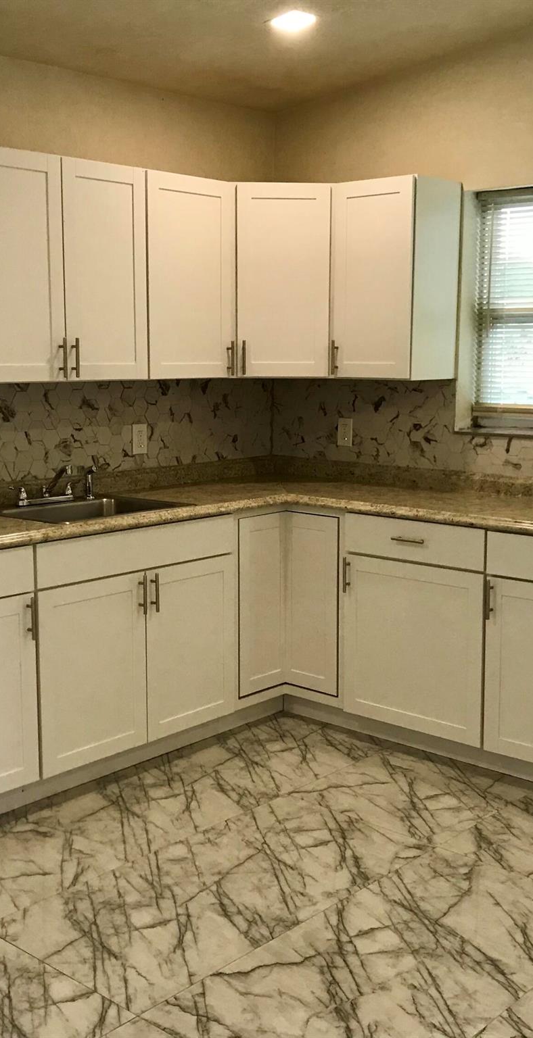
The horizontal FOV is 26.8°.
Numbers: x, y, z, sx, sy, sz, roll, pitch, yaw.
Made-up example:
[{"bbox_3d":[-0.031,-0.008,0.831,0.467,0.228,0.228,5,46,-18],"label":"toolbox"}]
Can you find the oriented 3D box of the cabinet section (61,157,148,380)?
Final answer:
[{"bbox_3d":[-0.684,-0.896,4.120,0.310,0.762,0.387,8,12,41],"label":"cabinet section"}]

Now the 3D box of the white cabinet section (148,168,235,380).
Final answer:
[{"bbox_3d":[-0.407,-0.943,4.426,0.310,0.762,0.444,8,12,41],"label":"white cabinet section"}]

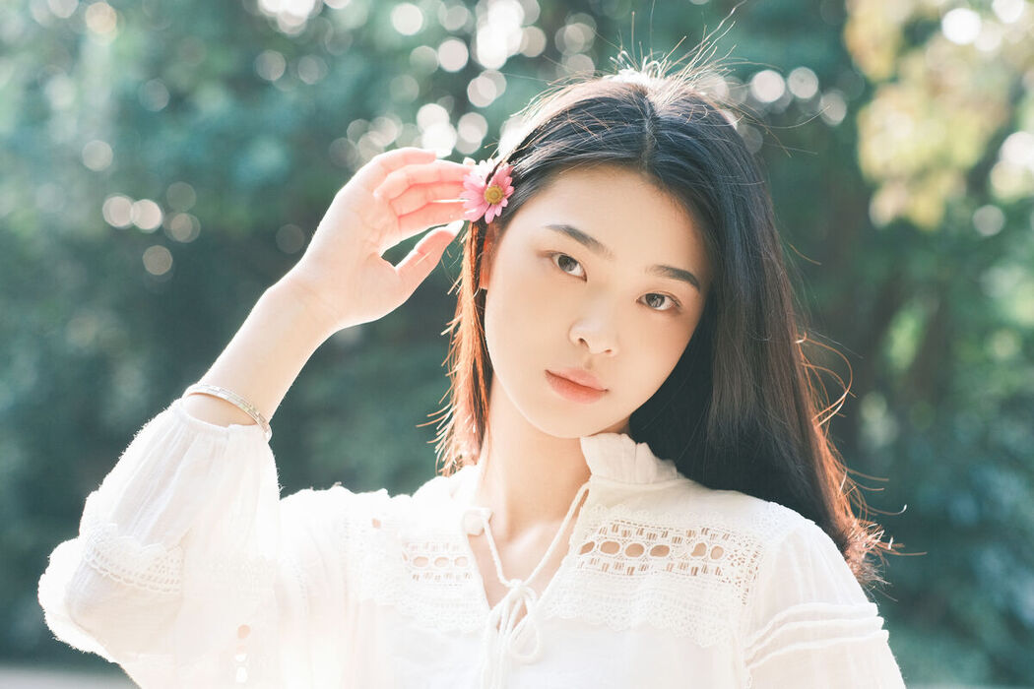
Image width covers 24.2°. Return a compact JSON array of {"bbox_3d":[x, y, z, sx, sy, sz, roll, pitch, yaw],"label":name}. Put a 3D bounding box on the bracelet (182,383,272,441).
[{"bbox_3d":[-0.176,0.046,1.450,0.059,0.007,0.057,25,-35,0],"label":"bracelet"}]

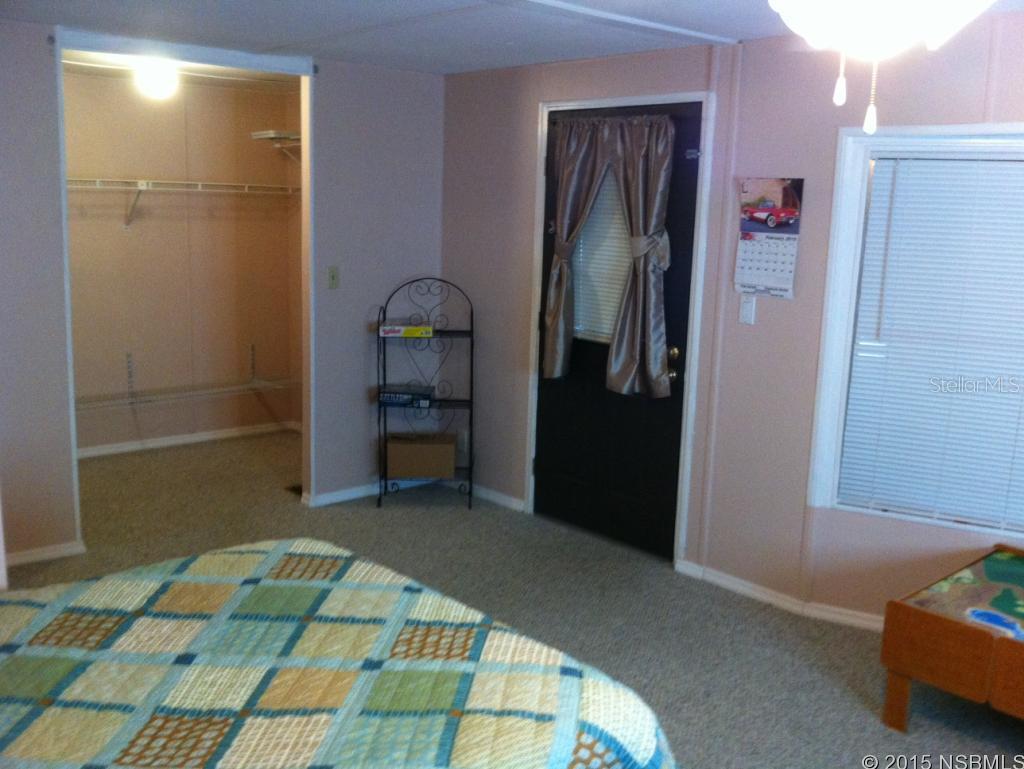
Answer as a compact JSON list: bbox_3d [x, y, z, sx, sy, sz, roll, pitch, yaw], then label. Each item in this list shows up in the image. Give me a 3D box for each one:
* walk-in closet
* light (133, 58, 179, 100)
[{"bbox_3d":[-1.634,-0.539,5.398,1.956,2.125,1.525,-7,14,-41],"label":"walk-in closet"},{"bbox_3d":[-1.766,-1.509,5.128,0.185,0.190,0.185,-7,14,-41],"label":"light"}]

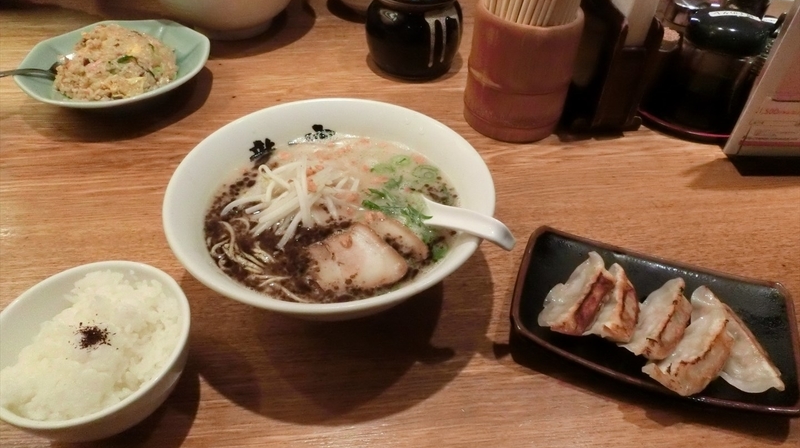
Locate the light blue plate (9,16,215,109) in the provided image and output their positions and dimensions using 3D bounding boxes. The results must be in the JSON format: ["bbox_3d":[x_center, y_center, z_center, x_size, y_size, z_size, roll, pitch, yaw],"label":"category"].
[{"bbox_3d":[-0.282,-0.151,0.583,0.175,0.042,0.178,2,43,0],"label":"light blue plate"}]

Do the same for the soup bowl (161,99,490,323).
[{"bbox_3d":[-0.044,0.004,0.399,0.207,0.081,0.207,1,43,-1],"label":"soup bowl"}]

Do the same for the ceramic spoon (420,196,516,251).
[{"bbox_3d":[0.024,-0.005,0.384,0.042,0.038,0.145,-27,34,-27],"label":"ceramic spoon"}]

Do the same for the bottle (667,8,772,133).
[{"bbox_3d":[0.310,-0.153,0.565,0.087,0.090,0.087,2,43,0],"label":"bottle"}]

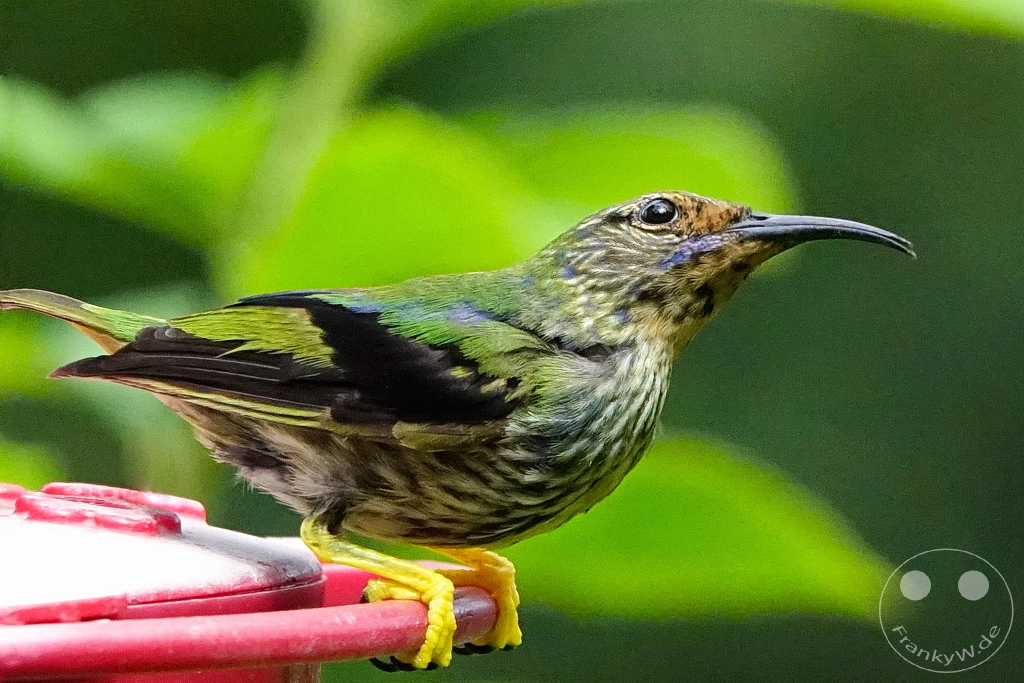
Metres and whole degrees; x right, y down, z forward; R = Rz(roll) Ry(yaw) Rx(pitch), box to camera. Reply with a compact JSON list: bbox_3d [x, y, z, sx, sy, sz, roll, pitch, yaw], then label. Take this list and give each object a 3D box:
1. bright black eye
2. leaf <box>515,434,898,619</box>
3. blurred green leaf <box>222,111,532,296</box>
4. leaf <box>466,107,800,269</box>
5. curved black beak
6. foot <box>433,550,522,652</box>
[{"bbox_3d":[0.016,-0.014,1.174,0.004,0.003,0.003,-1,8,-9],"label":"bright black eye"},{"bbox_3d":[0.023,0.023,1.320,0.050,0.024,0.015,0,8,0],"label":"leaf"},{"bbox_3d":[-0.018,-0.018,1.380,0.042,0.027,0.015,0,8,0],"label":"blurred green leaf"},{"bbox_3d":[0.016,-0.020,1.420,0.046,0.025,0.015,0,8,0],"label":"leaf"},{"bbox_3d":[0.034,-0.012,1.180,0.021,0.005,0.004,1,8,8],"label":"curved black beak"},{"bbox_3d":[-0.004,0.029,1.194,0.011,0.011,0.007,2,8,13],"label":"foot"}]

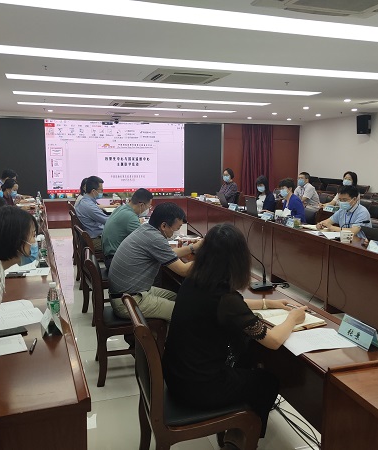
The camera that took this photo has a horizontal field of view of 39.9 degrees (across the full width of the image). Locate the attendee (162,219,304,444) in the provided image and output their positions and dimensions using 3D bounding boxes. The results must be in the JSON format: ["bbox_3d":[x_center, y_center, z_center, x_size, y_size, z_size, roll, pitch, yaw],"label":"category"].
[{"bbox_3d":[0.248,0.616,2.572,0.750,1.270,0.520,-2,8,-19],"label":"attendee"}]

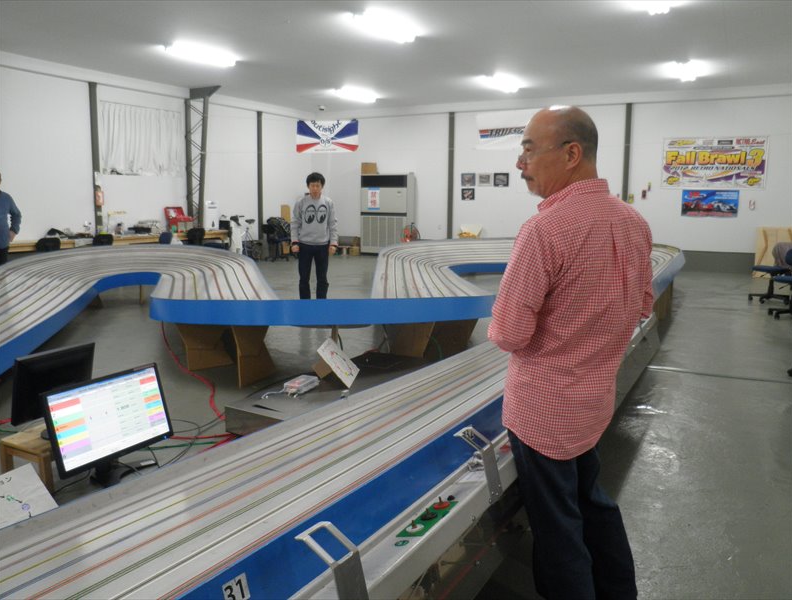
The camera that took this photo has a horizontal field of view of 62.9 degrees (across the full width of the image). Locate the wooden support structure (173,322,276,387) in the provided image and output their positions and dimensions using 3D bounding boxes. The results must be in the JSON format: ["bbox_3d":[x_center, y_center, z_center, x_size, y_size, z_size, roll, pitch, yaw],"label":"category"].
[{"bbox_3d":[-1.362,0.362,5.144,0.720,0.500,0.620,5,10,28],"label":"wooden support structure"}]

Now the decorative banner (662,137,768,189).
[{"bbox_3d":[6.112,-2.639,12.474,1.820,0.980,0.020,5,10,28],"label":"decorative banner"}]

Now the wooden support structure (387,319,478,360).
[{"bbox_3d":[0.279,0.356,5.291,0.450,0.500,0.580,-8,12,-42],"label":"wooden support structure"}]

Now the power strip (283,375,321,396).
[{"bbox_3d":[-0.616,0.558,4.268,0.125,0.065,0.240,5,10,28],"label":"power strip"}]

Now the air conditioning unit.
[{"bbox_3d":[-0.176,-2.029,15.620,1.235,1.933,0.480,5,10,28],"label":"air conditioning unit"}]

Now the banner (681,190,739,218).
[{"bbox_3d":[6.116,-1.876,12.590,0.990,0.500,0.020,5,10,28],"label":"banner"}]

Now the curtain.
[{"bbox_3d":[-4.628,-2.949,12.026,0.100,1.240,1.930,5,10,28],"label":"curtain"}]

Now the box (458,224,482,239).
[{"bbox_3d":[1.664,-1.523,14.455,0.520,0.340,0.400,5,10,28],"label":"box"}]

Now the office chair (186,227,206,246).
[{"bbox_3d":[-3.870,-0.962,12.168,0.560,0.840,0.560,7,11,33],"label":"office chair"}]

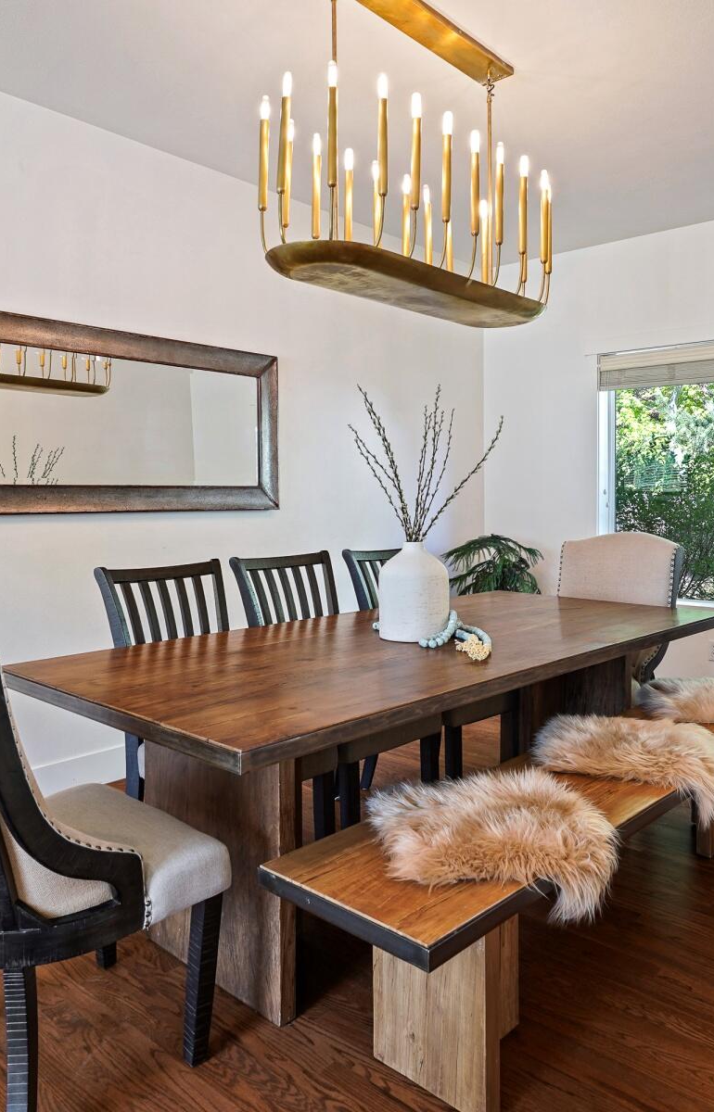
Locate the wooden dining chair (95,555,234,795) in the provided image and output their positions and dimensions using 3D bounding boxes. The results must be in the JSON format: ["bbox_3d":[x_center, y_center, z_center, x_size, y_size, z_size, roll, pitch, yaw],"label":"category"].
[{"bbox_3d":[-0.457,0.538,2.521,0.610,0.995,0.510,3,5,44],"label":"wooden dining chair"}]

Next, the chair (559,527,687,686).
[{"bbox_3d":[1.115,0.434,3.587,0.580,1.060,0.680,3,5,44],"label":"chair"}]

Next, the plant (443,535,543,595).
[{"bbox_3d":[0.857,0.378,4.924,0.620,1.020,0.620,3,5,44],"label":"plant"}]

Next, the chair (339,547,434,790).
[{"bbox_3d":[0.279,0.483,3.365,0.620,1.000,0.510,3,5,44],"label":"chair"}]

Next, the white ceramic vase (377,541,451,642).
[{"bbox_3d":[0.187,0.108,2.625,0.240,0.315,0.240,0,3,0],"label":"white ceramic vase"}]

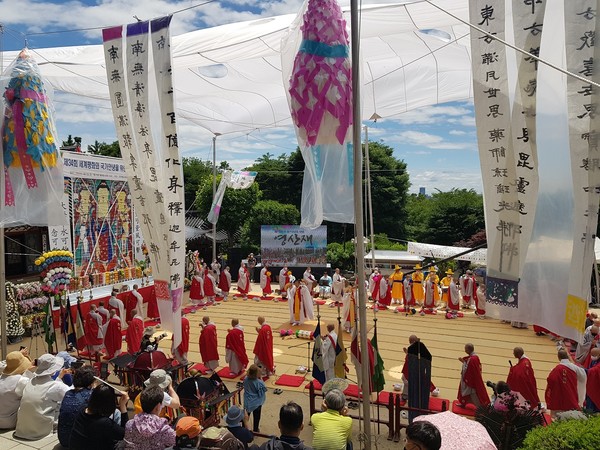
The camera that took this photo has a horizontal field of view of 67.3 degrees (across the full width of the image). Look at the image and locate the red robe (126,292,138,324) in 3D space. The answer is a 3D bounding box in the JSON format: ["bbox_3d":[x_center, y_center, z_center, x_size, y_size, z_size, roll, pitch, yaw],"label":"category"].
[{"bbox_3d":[-6.764,3.311,18.200,0.480,1.250,0.540,2,3,28],"label":"red robe"}]

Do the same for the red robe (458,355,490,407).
[{"bbox_3d":[4.453,3.942,11.500,0.720,1.240,0.550,1,3,21],"label":"red robe"}]

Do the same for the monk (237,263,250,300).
[{"bbox_3d":[-2.840,2.886,22.856,0.620,1.750,0.500,-2,4,-41],"label":"monk"}]

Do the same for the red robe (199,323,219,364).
[{"bbox_3d":[-2.658,3.451,13.126,0.420,1.140,0.500,2,5,28],"label":"red robe"}]

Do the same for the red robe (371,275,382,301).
[{"bbox_3d":[3.802,3.089,22.400,0.560,1.357,0.450,0,3,-9],"label":"red robe"}]

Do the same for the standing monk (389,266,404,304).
[{"bbox_3d":[4.695,2.949,21.854,0.650,1.830,0.500,1,3,12],"label":"standing monk"}]

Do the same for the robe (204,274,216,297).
[{"bbox_3d":[-4.329,2.878,21.800,0.540,1.150,0.470,-2,4,-33],"label":"robe"}]

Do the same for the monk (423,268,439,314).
[{"bbox_3d":[6.120,3.167,21.076,0.620,1.680,0.500,-1,3,-20],"label":"monk"}]

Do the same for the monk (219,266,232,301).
[{"bbox_3d":[-3.610,2.867,21.900,0.580,1.681,0.500,3,4,37],"label":"monk"}]

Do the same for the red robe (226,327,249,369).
[{"bbox_3d":[-1.817,3.561,13.100,0.500,1.250,0.620,2,3,30],"label":"red robe"}]

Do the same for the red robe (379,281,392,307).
[{"bbox_3d":[4.188,3.283,22.000,0.500,1.391,0.550,4,5,45],"label":"red robe"}]

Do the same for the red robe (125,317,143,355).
[{"bbox_3d":[-5.021,3.413,13.732,0.380,1.100,0.500,2,5,28],"label":"red robe"}]

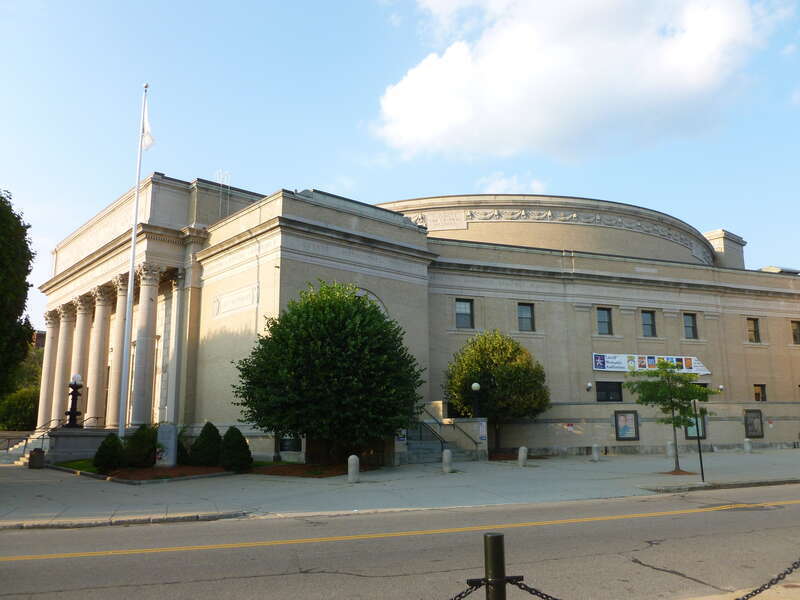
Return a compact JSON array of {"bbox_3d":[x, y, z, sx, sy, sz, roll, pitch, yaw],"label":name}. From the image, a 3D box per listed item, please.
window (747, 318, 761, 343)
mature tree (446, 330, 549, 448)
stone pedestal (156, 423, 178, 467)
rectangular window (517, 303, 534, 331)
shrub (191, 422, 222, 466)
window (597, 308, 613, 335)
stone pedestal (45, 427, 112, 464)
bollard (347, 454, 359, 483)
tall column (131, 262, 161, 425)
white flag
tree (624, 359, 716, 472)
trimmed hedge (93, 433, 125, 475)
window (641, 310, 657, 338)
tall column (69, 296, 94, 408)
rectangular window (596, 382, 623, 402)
[{"bbox_3d":[22.664,1.981,41.483,1.034,1.613,0.200,4,-12,-20],"label":"window"},{"bbox_3d":[5.486,5.231,36.373,5.960,7.107,5.960,-1,-12,0],"label":"mature tree"},{"bbox_3d":[-10.037,6.276,27.937,0.844,1.813,0.500,3,-12,-20],"label":"stone pedestal"},{"bbox_3d":[6.956,0.977,35.708,1.050,1.570,0.200,4,-12,-20],"label":"rectangular window"},{"bbox_3d":[-7.813,5.854,26.259,1.200,1.698,1.200,2,-12,-16],"label":"shrub"},{"bbox_3d":[11.913,1.278,37.751,0.997,1.527,0.200,4,-12,-21],"label":"window"},{"bbox_3d":[-14.184,6.638,29.386,2.887,1.547,1.155,9,-15,-41],"label":"stone pedestal"},{"bbox_3d":[-1.551,5.581,21.494,0.354,0.874,0.354,4,-12,-21],"label":"bollard"},{"bbox_3d":[-12.663,2.198,32.343,1.165,8.219,1.165,9,-15,-41],"label":"tall column"},{"bbox_3d":[-10.477,-7.353,26.956,0.550,2.425,0.300,4,-12,-22],"label":"white flag"},{"bbox_3d":[10.169,4.231,24.297,3.490,4.208,3.300,0,-11,0],"label":"tree"},{"bbox_3d":[-11.723,6.168,26.024,1.288,1.646,1.288,3,-12,-20],"label":"trimmed hedge"},{"bbox_3d":[14.852,1.473,38.613,1.081,1.583,0.200,4,-12,-20],"label":"window"},{"bbox_3d":[-19.934,3.831,40.326,1.165,8.219,1.165,9,-15,-41],"label":"tall column"},{"bbox_3d":[11.872,5.239,36.726,1.787,1.100,0.200,4,-12,-20],"label":"rectangular window"}]

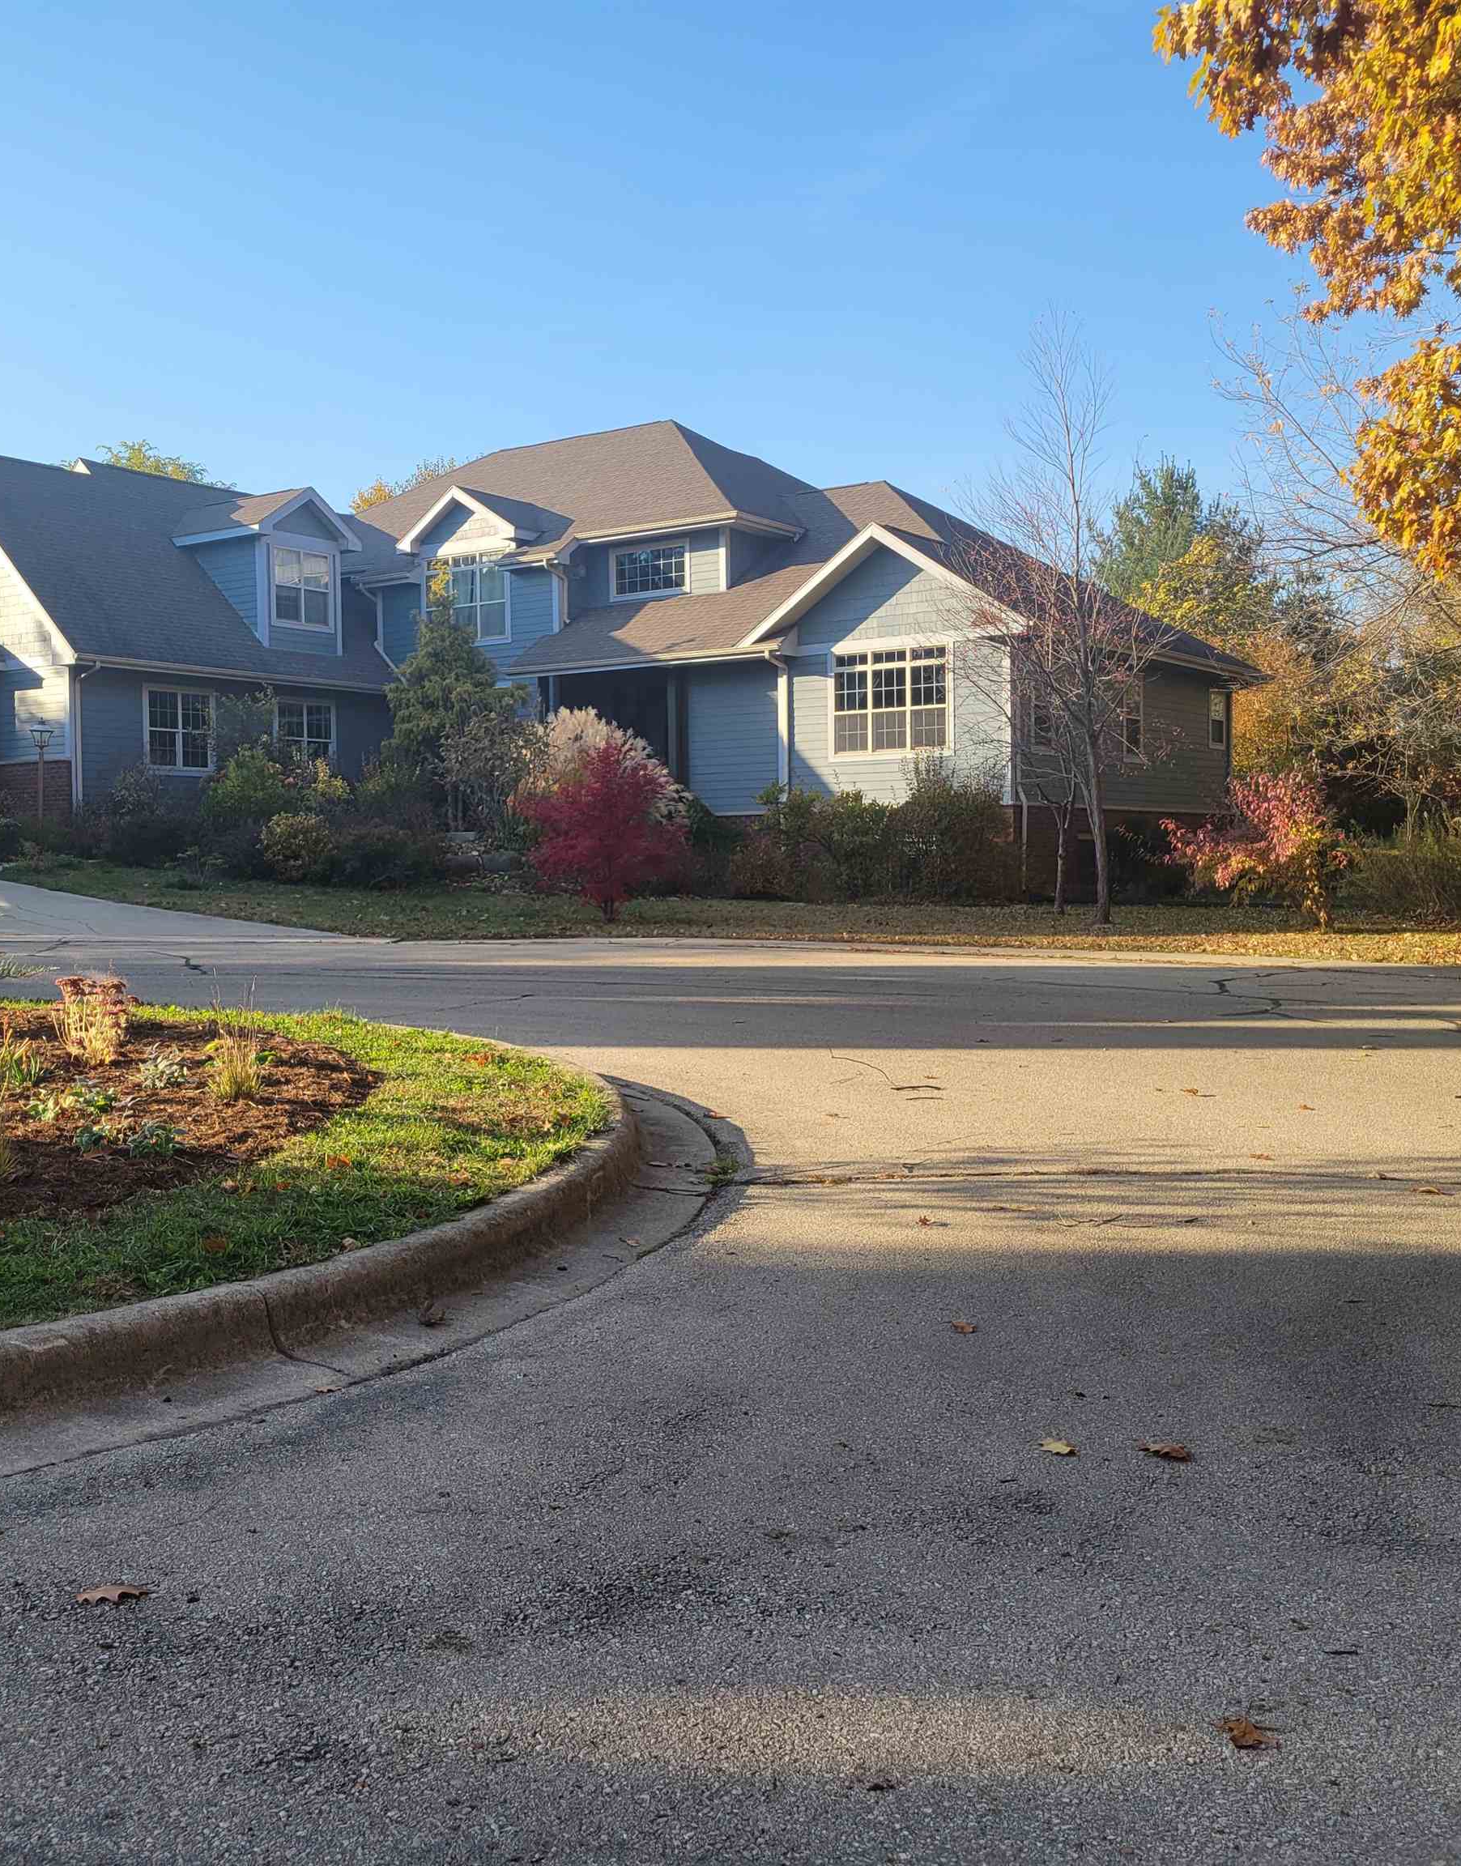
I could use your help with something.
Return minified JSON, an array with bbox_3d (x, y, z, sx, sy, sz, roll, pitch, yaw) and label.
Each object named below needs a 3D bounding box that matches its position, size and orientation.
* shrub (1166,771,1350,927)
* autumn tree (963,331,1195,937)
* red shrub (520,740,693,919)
[{"bbox_3d":[7.067,-1.104,24.979,2.346,2.039,2.144,-1,2,0],"label":"shrub"},{"bbox_3d":[4.727,-4.273,25.675,2.983,8.316,2.889,-1,2,0],"label":"autumn tree"},{"bbox_3d":[-1.837,-1.512,27.164,2.442,2.606,2.317,-1,2,0],"label":"red shrub"}]

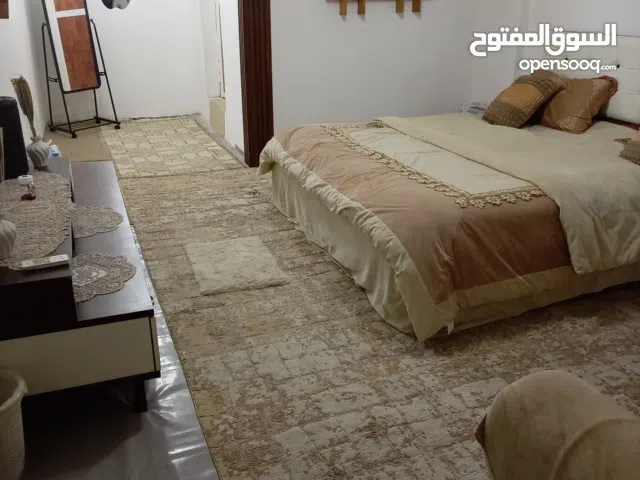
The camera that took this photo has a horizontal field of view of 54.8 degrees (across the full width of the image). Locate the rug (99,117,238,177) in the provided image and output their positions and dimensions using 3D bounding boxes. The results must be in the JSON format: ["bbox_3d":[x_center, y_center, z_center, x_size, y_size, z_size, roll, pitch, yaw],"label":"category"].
[{"bbox_3d":[-1.591,-0.977,6.243,1.071,0.015,2.409,-8,23,-20],"label":"rug"}]

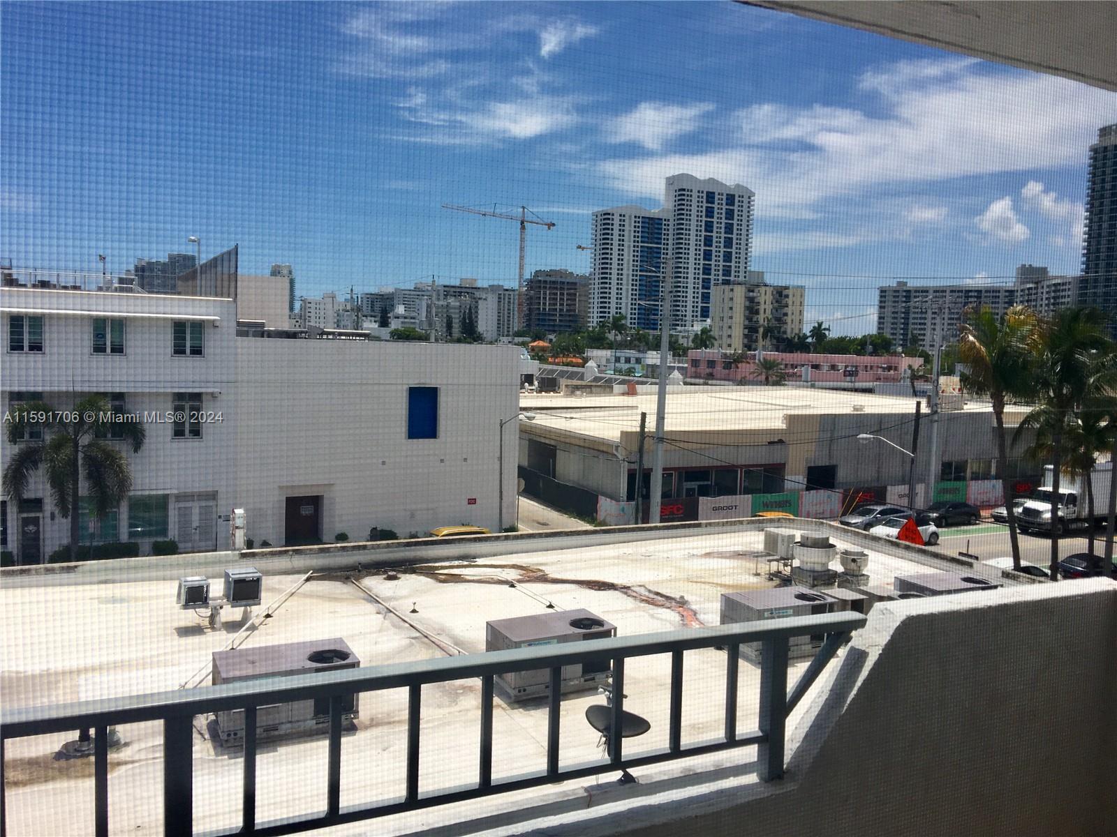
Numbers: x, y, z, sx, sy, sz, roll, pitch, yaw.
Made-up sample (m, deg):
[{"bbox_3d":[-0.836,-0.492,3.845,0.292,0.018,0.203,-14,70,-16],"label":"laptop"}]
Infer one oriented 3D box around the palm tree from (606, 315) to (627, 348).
[{"bbox_3d":[14.178,-16.569,230.740,5.500,18.196,5.500,0,5,-26],"label":"palm tree"}]

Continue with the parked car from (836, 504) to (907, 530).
[{"bbox_3d":[19.877,6.116,58.281,4.500,1.440,1.800,0,5,-26],"label":"parked car"}]

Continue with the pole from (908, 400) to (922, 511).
[{"bbox_3d":[23.677,2.711,62.286,0.320,7.823,0.320,0,5,-26],"label":"pole"}]

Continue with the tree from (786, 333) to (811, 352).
[{"bbox_3d":[60.016,-13.982,235.621,6.000,15.268,6.000,0,5,-26],"label":"tree"}]

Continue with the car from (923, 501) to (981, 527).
[{"bbox_3d":[25.309,6.101,60.672,4.550,1.440,1.800,0,5,-26],"label":"car"}]

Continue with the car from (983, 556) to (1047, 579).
[{"bbox_3d":[21.105,7.400,43.064,4.600,1.440,1.800,0,5,-26],"label":"car"}]

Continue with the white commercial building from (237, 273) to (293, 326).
[{"bbox_3d":[-51.411,-12.236,145.451,15.286,19.121,18.000,0,5,-26],"label":"white commercial building"}]

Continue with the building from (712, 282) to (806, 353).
[{"bbox_3d":[61.435,-25.790,290.669,25.178,29.928,13.291,0,5,-26],"label":"building"}]

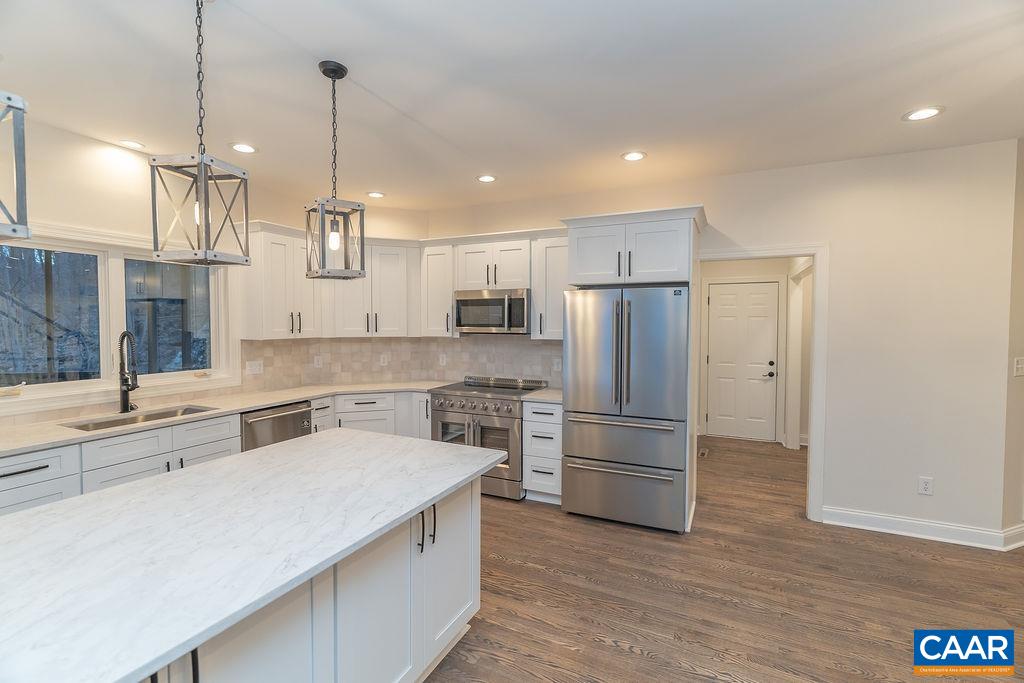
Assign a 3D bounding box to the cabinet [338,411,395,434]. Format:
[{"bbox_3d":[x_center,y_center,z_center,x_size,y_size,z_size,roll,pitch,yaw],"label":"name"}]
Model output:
[{"bbox_3d":[-1.438,0.933,4.497,0.530,0.588,0.550,-1,2,-18],"label":"cabinet"}]

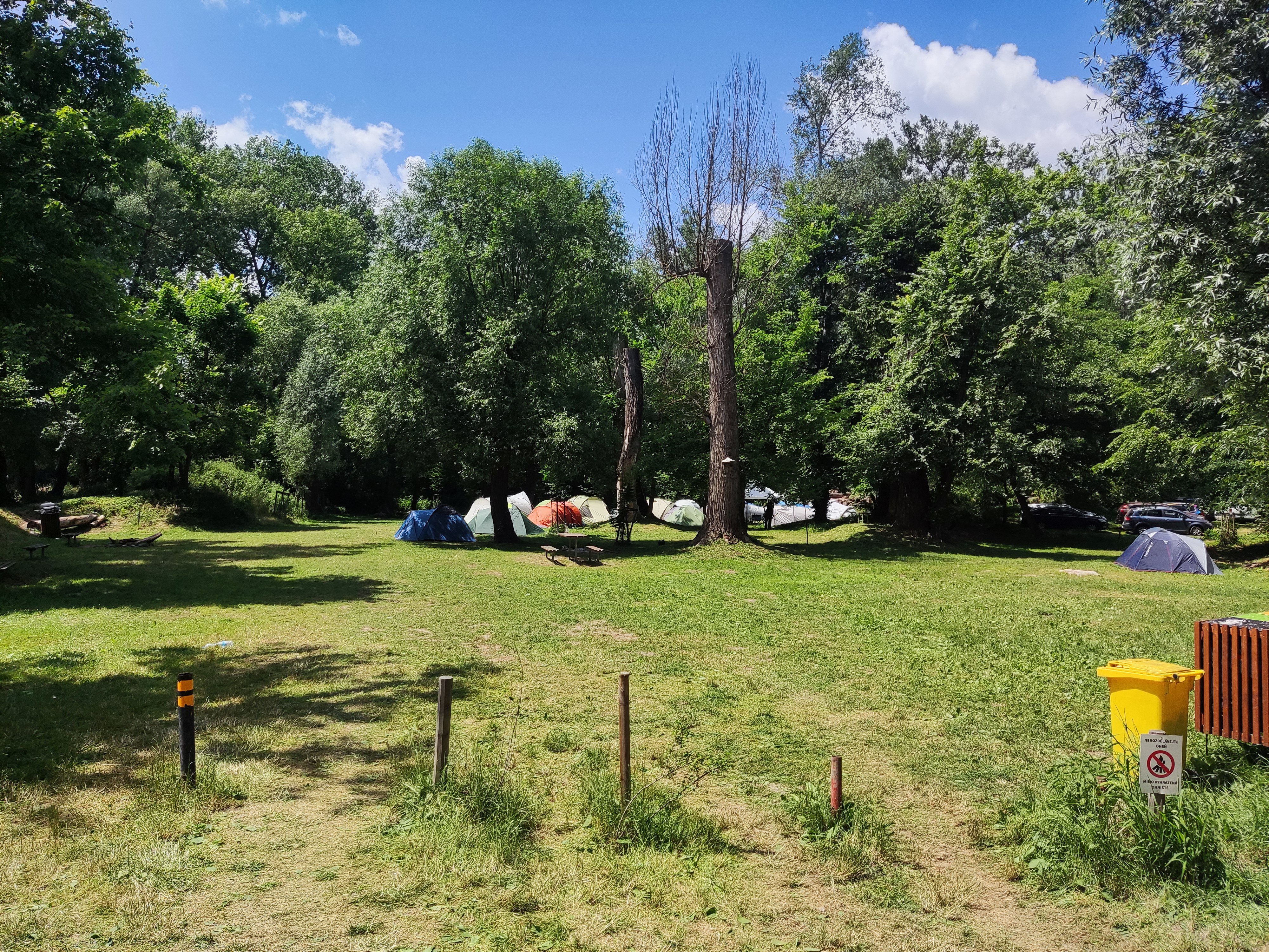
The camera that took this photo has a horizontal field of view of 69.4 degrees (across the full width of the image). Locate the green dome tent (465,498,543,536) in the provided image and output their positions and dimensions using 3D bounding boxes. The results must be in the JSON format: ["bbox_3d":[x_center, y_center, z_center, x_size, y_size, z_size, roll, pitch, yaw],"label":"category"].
[{"bbox_3d":[-5.832,1.885,41.000,3.000,1.450,2.200,-1,-1,30],"label":"green dome tent"}]

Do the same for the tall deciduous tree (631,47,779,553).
[{"bbox_3d":[2.783,-6.641,35.234,5.500,18.400,5.300,0,-1,0],"label":"tall deciduous tree"}]

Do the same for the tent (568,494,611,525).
[{"bbox_3d":[-2.666,1.949,53.000,2.300,1.700,2.800,1,-1,-37],"label":"tent"}]

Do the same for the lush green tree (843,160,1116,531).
[{"bbox_3d":[16.728,-6.234,44.500,12.800,17.900,12.000,0,-1,0],"label":"lush green tree"}]

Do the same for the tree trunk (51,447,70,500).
[{"bbox_3d":[-30.065,-0.130,48.000,0.950,2.900,0.800,0,-1,0],"label":"tree trunk"}]

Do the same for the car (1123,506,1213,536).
[{"bbox_3d":[29.356,2.453,50.320,4.450,1.570,1.800,0,-2,17],"label":"car"}]

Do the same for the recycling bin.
[{"bbox_3d":[4.000,1.930,7.100,0.480,0.930,0.550,1,-1,-31],"label":"recycling bin"}]

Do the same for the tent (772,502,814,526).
[{"bbox_3d":[9.029,2.191,52.017,2.800,1.300,2.400,0,-2,18],"label":"tent"}]

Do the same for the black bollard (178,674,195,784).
[{"bbox_3d":[-3.370,1.922,6.900,0.115,0.880,0.115,0,-1,0],"label":"black bollard"}]

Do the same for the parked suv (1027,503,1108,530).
[{"bbox_3d":[24.414,2.334,52.000,4.550,1.650,1.850,-1,-1,32],"label":"parked suv"}]

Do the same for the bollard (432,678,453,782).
[{"bbox_3d":[-1.176,1.578,5.620,0.079,0.715,0.079,3,-1,0],"label":"bollard"}]

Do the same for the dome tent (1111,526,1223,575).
[{"bbox_3d":[15.055,2.025,25.715,2.500,1.150,1.950,-1,-2,37],"label":"dome tent"}]

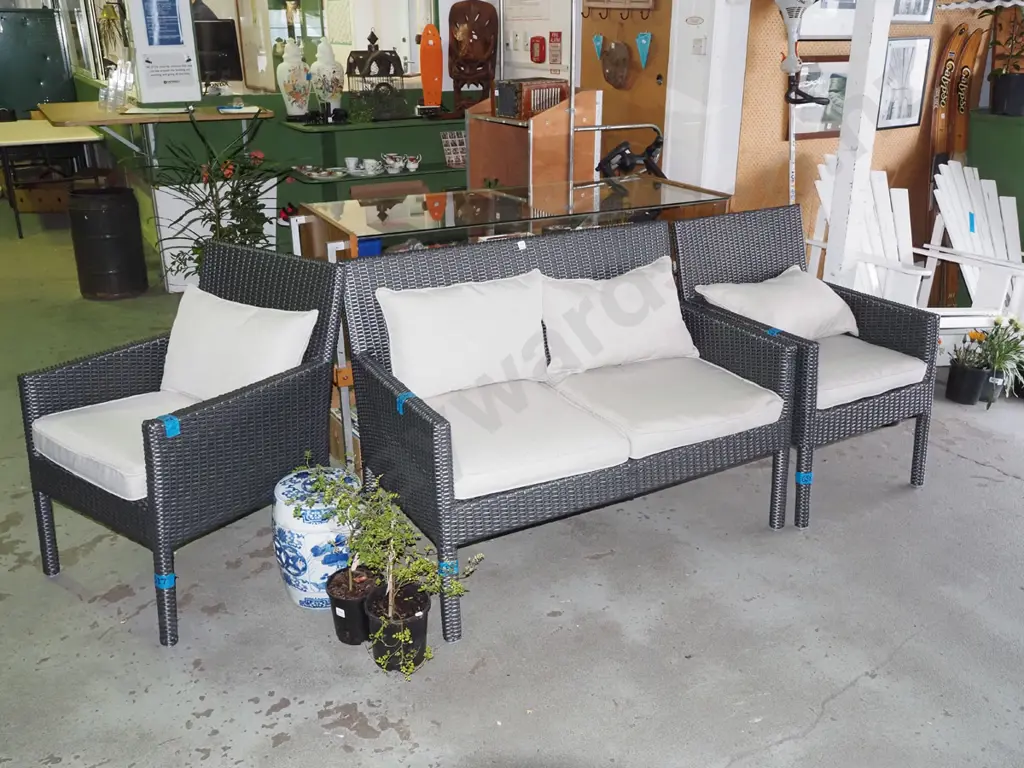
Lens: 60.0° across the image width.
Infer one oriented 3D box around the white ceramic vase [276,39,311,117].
[{"bbox_3d":[-1.377,-1.925,5.585,0.208,0.470,0.208,-5,21,-12],"label":"white ceramic vase"}]

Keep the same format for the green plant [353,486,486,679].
[{"bbox_3d":[-0.237,0.479,2.251,0.320,0.490,0.280,-3,21,-7],"label":"green plant"}]

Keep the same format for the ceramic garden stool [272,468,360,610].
[{"bbox_3d":[-0.541,0.447,2.550,0.283,0.350,0.283,-5,21,-13],"label":"ceramic garden stool"}]

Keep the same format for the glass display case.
[{"bbox_3d":[0.033,-0.294,3.612,1.576,0.898,0.672,-11,22,-26],"label":"glass display case"}]

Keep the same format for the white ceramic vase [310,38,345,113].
[{"bbox_3d":[-1.165,-1.940,5.611,0.209,0.472,0.209,-4,21,-10],"label":"white ceramic vase"}]

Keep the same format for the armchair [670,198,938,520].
[{"bbox_3d":[0.991,-0.106,3.100,0.626,0.872,0.698,-11,22,-28],"label":"armchair"}]

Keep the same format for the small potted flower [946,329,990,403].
[{"bbox_3d":[2.050,-0.081,3.969,0.180,0.330,0.170,11,23,27],"label":"small potted flower"}]

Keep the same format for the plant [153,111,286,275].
[{"bbox_3d":[-1.229,-0.532,3.894,0.570,1.220,0.520,-7,22,-17],"label":"plant"}]

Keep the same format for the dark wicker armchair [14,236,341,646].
[{"bbox_3d":[-0.912,0.105,2.550,0.626,0.872,0.698,13,24,33],"label":"dark wicker armchair"}]

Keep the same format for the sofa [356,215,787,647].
[{"bbox_3d":[0.182,0.049,2.683,1.196,0.872,0.698,-11,22,-27],"label":"sofa"}]

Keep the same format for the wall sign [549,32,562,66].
[{"bbox_3d":[0.289,-2.215,5.850,0.010,0.205,0.150,-12,23,-28],"label":"wall sign"}]

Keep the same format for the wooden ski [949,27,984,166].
[{"bbox_3d":[2.517,-1.137,4.949,0.145,1.600,0.120,-12,16,-28],"label":"wooden ski"}]

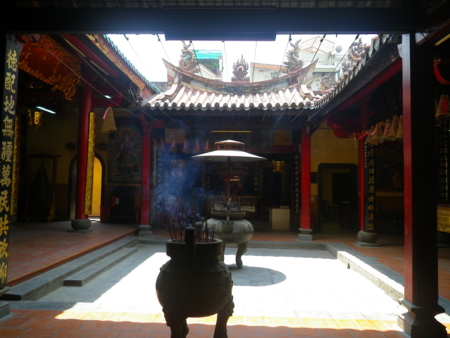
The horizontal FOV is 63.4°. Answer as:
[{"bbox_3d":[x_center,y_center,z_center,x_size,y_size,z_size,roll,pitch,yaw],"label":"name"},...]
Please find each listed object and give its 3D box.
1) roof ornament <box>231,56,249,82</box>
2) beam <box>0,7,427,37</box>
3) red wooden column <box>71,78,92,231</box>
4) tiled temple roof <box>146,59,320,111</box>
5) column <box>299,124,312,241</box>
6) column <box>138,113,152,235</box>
[{"bbox_3d":[0.442,-2.866,10.382,0.497,0.811,0.258,1,-3,2],"label":"roof ornament"},{"bbox_3d":[-0.102,-1.607,3.948,4.519,0.254,0.159,1,-3,2],"label":"beam"},{"bbox_3d":[-3.705,-0.394,9.561,0.477,4.021,0.477,1,-3,2],"label":"red wooden column"},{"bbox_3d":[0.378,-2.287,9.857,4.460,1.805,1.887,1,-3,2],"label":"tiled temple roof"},{"bbox_3d":[2.136,0.341,9.578,0.328,3.046,0.328,1,-3,2],"label":"column"},{"bbox_3d":[-2.115,0.165,9.743,0.328,3.274,0.328,1,-3,2],"label":"column"}]

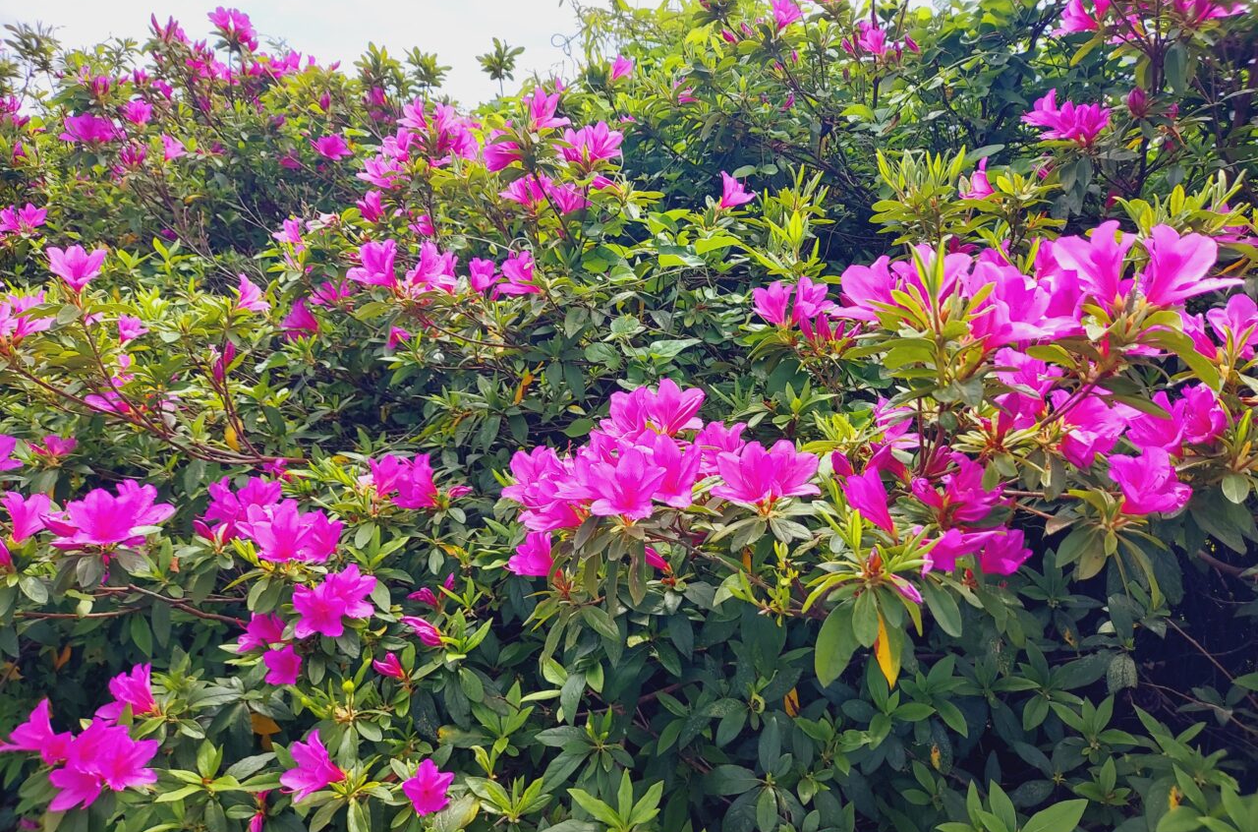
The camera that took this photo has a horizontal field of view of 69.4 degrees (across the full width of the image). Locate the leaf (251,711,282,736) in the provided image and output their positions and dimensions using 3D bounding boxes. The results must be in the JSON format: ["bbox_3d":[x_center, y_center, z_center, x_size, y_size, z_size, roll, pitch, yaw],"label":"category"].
[{"bbox_3d":[-0.423,0.355,1.050,0.042,0.010,0.022,25,57,15],"label":"leaf"}]

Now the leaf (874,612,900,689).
[{"bbox_3d":[0.175,0.155,0.620,0.020,0.063,0.014,-7,-9,0],"label":"leaf"}]

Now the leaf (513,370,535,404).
[{"bbox_3d":[-0.133,-0.037,1.150,0.015,0.046,0.013,25,-6,0],"label":"leaf"}]

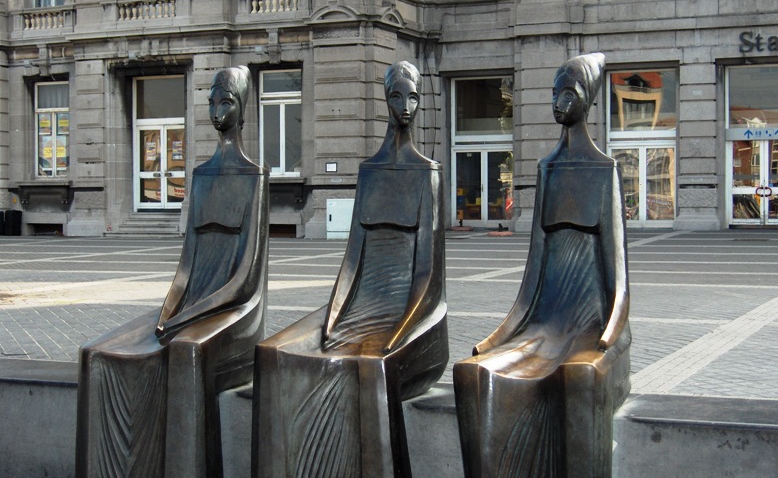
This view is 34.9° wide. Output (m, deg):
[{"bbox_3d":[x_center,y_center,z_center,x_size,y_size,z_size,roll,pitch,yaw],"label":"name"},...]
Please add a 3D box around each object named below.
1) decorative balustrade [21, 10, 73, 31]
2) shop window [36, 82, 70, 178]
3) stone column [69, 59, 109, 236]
[{"bbox_3d":[-8.931,-5.771,32.676,1.600,0.530,0.260,0,2,22],"label":"decorative balustrade"},{"bbox_3d":[-8.900,-2.908,33.076,1.240,2.580,0.160,0,2,22],"label":"shop window"},{"bbox_3d":[-7.689,-2.359,32.199,1.080,4.580,0.420,0,2,22],"label":"stone column"}]

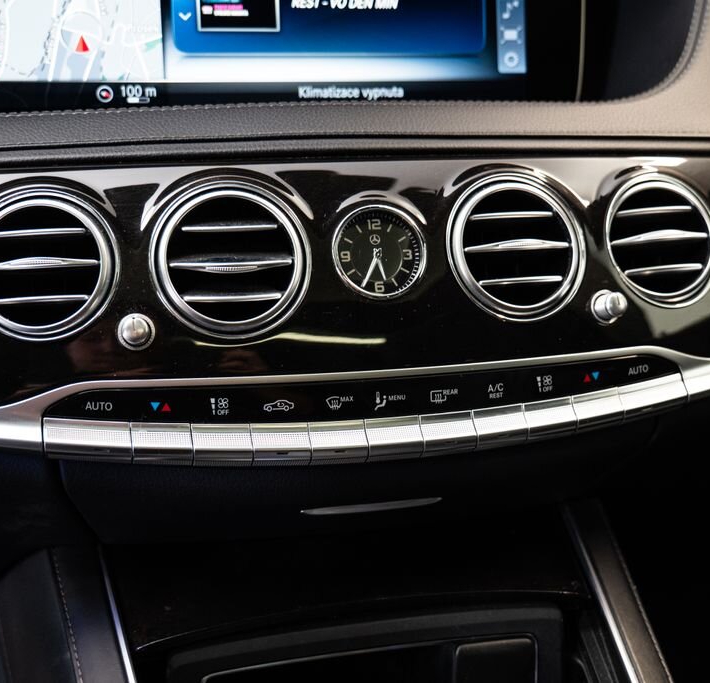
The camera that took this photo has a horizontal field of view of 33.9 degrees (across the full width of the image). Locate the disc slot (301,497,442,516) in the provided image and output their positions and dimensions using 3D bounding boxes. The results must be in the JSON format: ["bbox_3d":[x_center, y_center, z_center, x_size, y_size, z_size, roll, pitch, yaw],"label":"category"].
[{"bbox_3d":[0.010,0.092,0.650,0.081,0.006,0.006,-3,21,-15],"label":"disc slot"}]

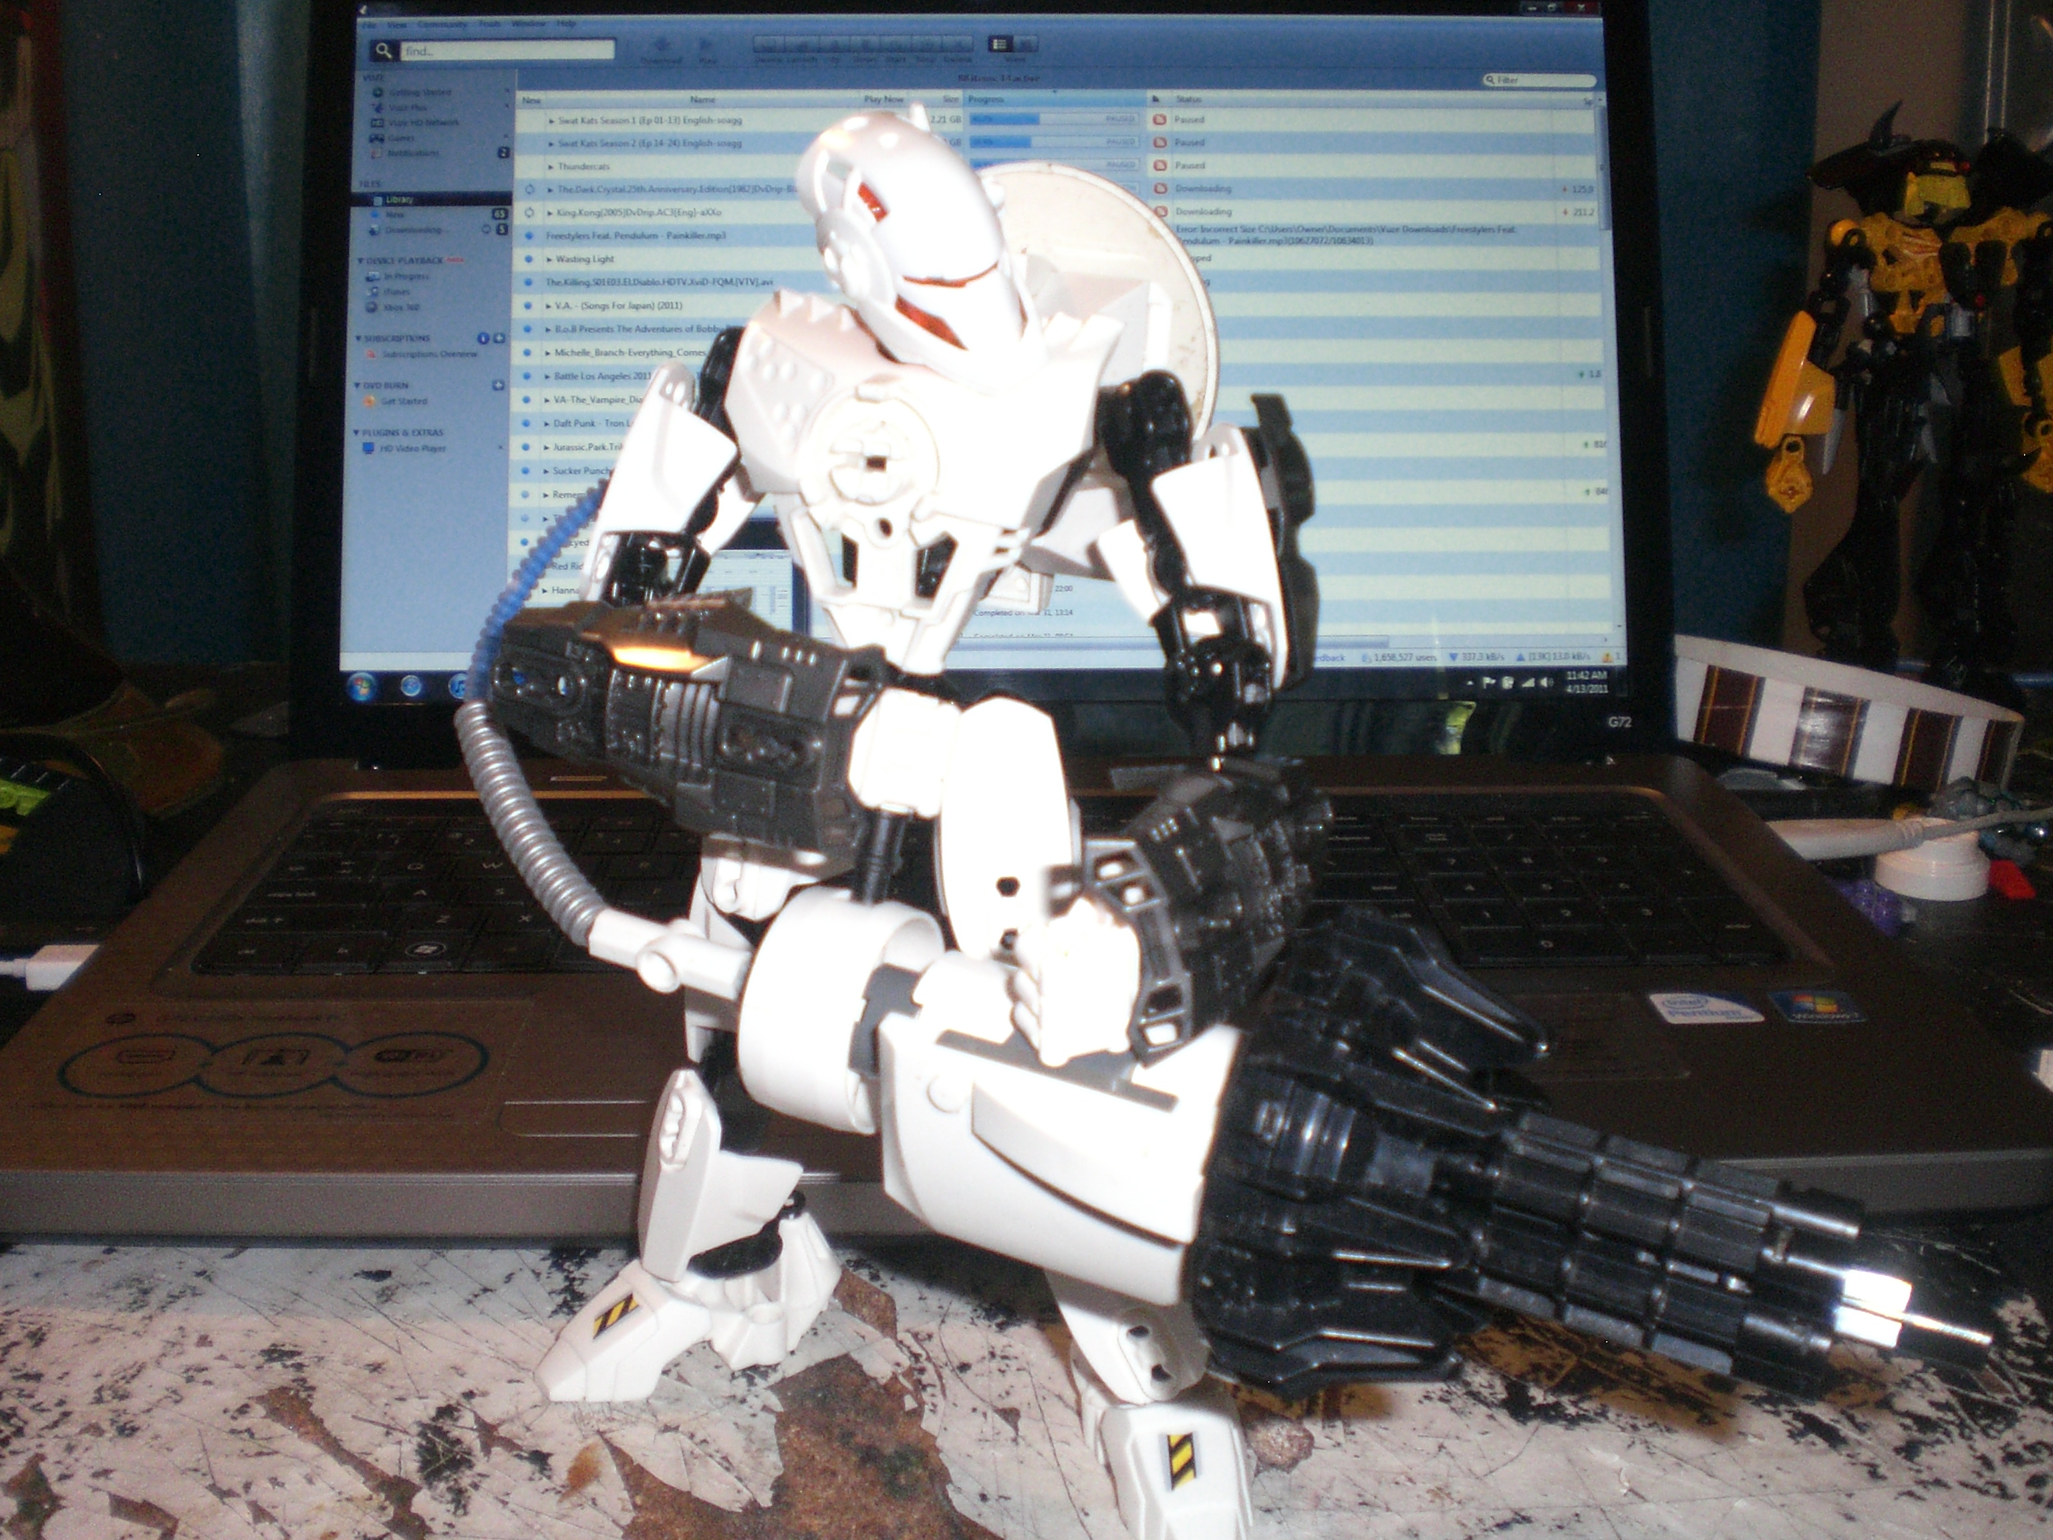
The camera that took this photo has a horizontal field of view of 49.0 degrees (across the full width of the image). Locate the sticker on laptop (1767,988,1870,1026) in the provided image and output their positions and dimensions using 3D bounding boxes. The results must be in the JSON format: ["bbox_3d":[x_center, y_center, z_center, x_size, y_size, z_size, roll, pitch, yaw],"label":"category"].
[{"bbox_3d":[0.168,0.050,0.478,0.018,0.001,0.018,0,16,-2],"label":"sticker on laptop"}]

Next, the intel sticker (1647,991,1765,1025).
[{"bbox_3d":[0.144,0.050,0.477,0.021,0.001,0.017,0,16,-2],"label":"intel sticker"}]

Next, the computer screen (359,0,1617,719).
[{"bbox_3d":[-0.011,-0.124,0.678,0.386,0.217,0.010,0,-5,-2],"label":"computer screen"}]

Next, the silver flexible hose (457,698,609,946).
[{"bbox_3d":[-0.079,0.009,0.355,0.009,0.042,0.009,-23,15,0],"label":"silver flexible hose"}]

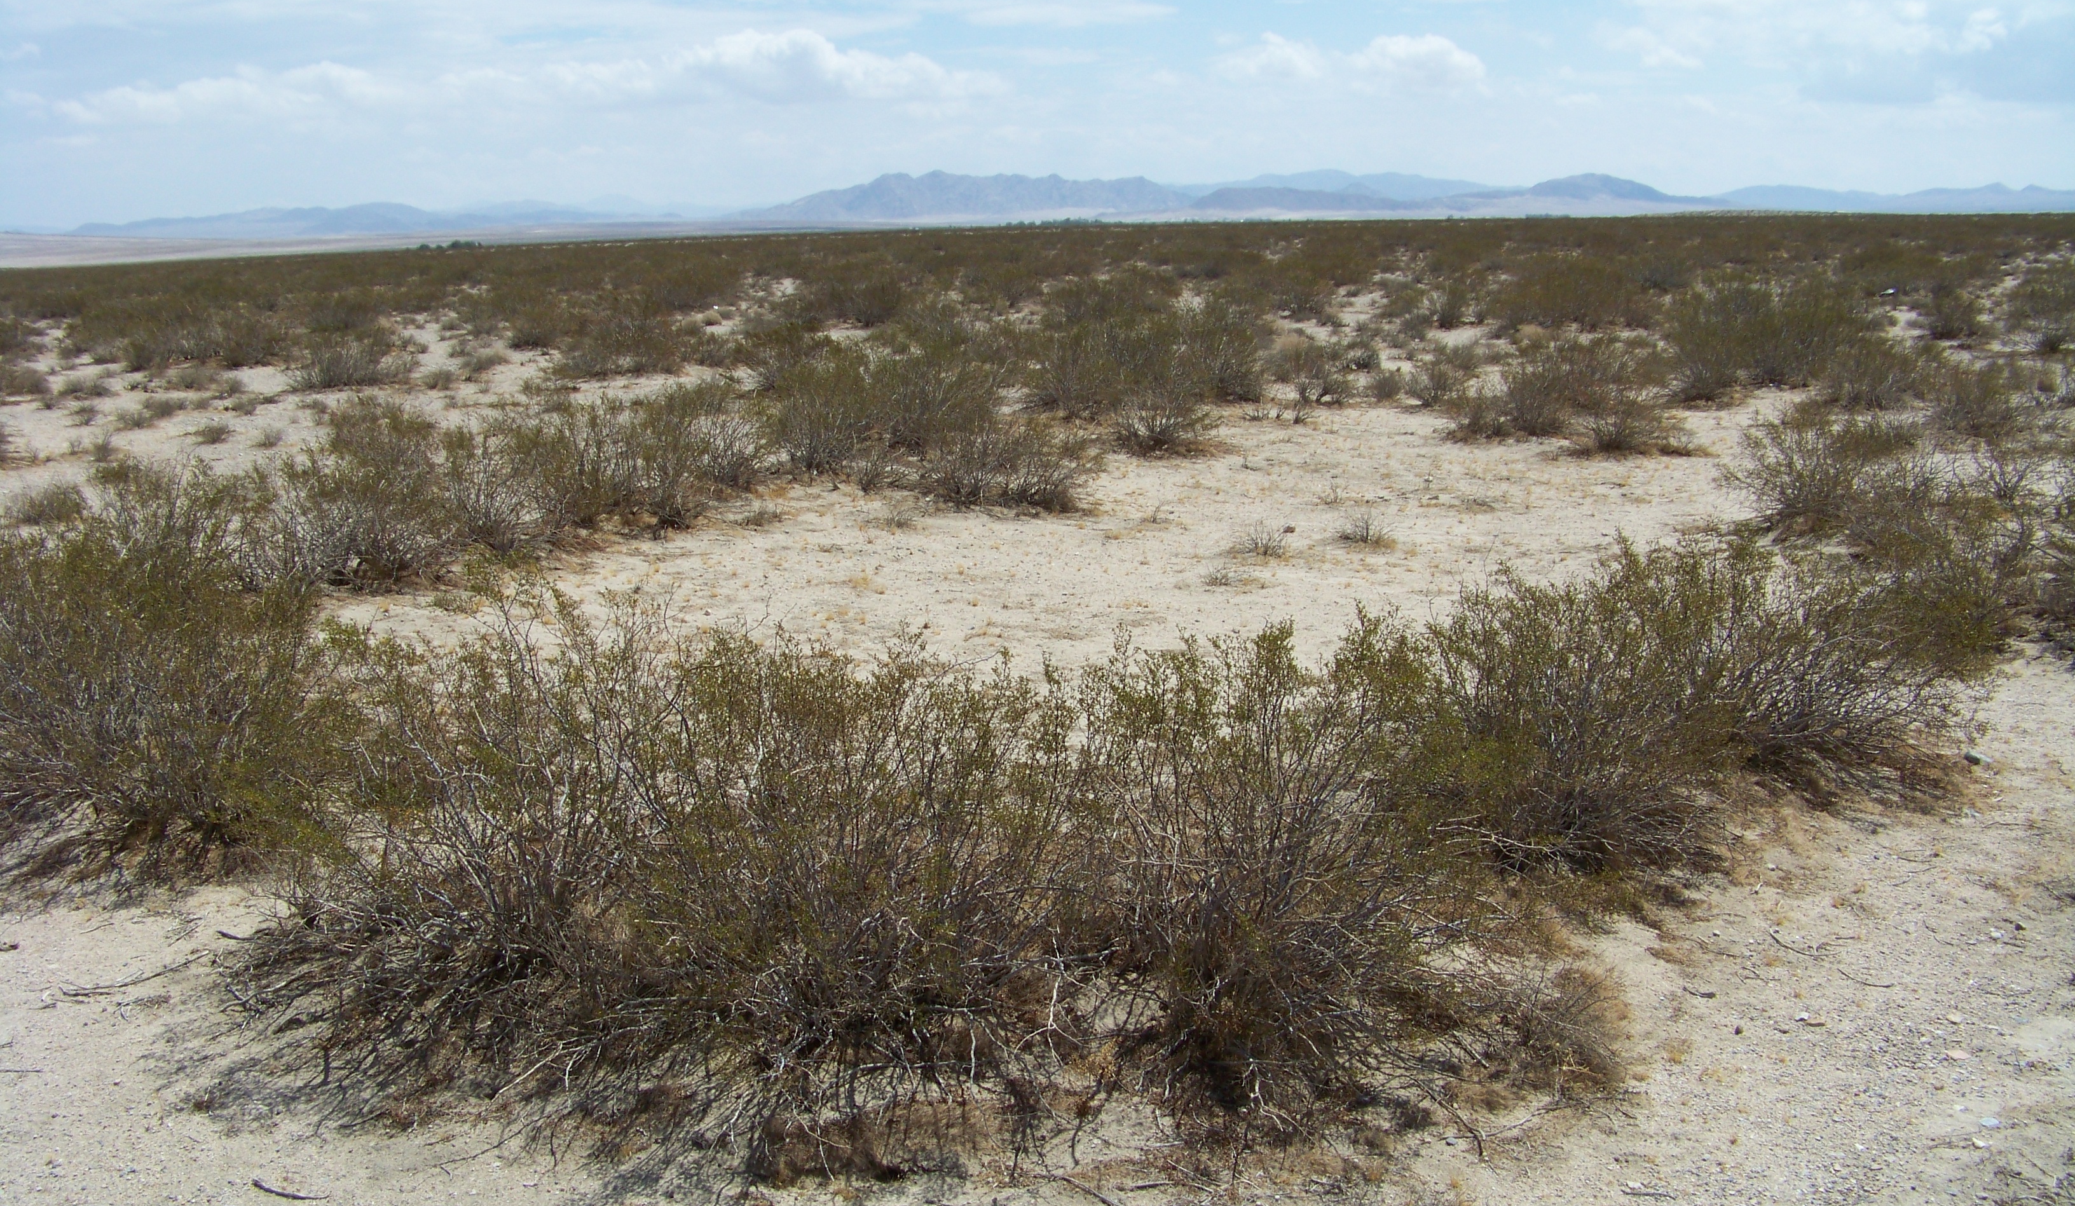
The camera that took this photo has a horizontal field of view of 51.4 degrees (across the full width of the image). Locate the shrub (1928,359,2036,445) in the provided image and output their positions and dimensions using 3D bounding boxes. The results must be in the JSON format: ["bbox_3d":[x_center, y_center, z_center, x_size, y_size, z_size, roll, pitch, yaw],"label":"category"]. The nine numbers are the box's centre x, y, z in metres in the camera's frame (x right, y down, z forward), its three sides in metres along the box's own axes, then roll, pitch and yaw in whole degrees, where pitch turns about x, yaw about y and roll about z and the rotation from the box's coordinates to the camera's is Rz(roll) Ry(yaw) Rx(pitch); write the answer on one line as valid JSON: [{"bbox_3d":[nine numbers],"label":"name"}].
[{"bbox_3d":[7.080,-1.523,16.132,0.778,0.576,0.739,4,11,23],"label":"shrub"}]

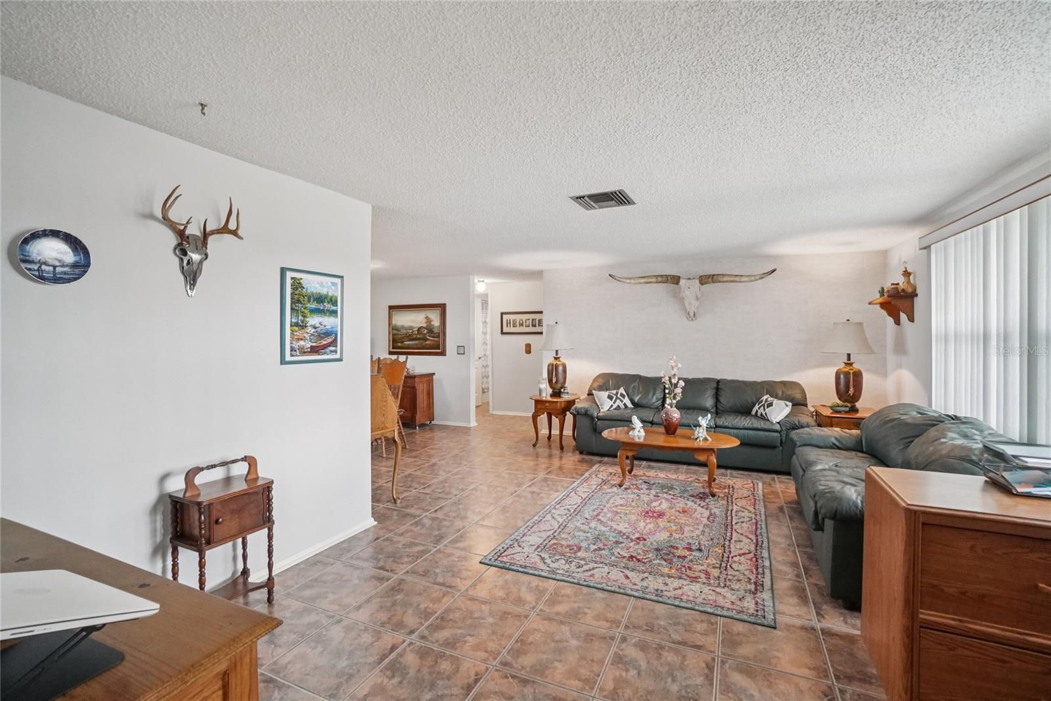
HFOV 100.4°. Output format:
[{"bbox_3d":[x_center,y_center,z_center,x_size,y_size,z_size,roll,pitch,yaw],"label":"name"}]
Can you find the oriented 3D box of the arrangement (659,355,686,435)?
[{"bbox_3d":[1.447,0.432,4.348,0.235,0.770,0.216,0,1,24],"label":"arrangement"}]

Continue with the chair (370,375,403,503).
[{"bbox_3d":[-1.396,0.735,3.704,0.588,1.098,0.412,1,2,26],"label":"chair"}]

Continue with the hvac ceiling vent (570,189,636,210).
[{"bbox_3d":[0.568,-1.077,3.168,0.387,0.029,0.382,0,1,24],"label":"hvac ceiling vent"}]

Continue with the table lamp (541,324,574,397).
[{"bbox_3d":[0.396,0.119,5.648,0.431,0.951,0.431,0,2,0],"label":"table lamp"}]

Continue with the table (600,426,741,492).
[{"bbox_3d":[1.372,1.049,4.162,1.225,0.461,0.686,0,1,24],"label":"table"}]

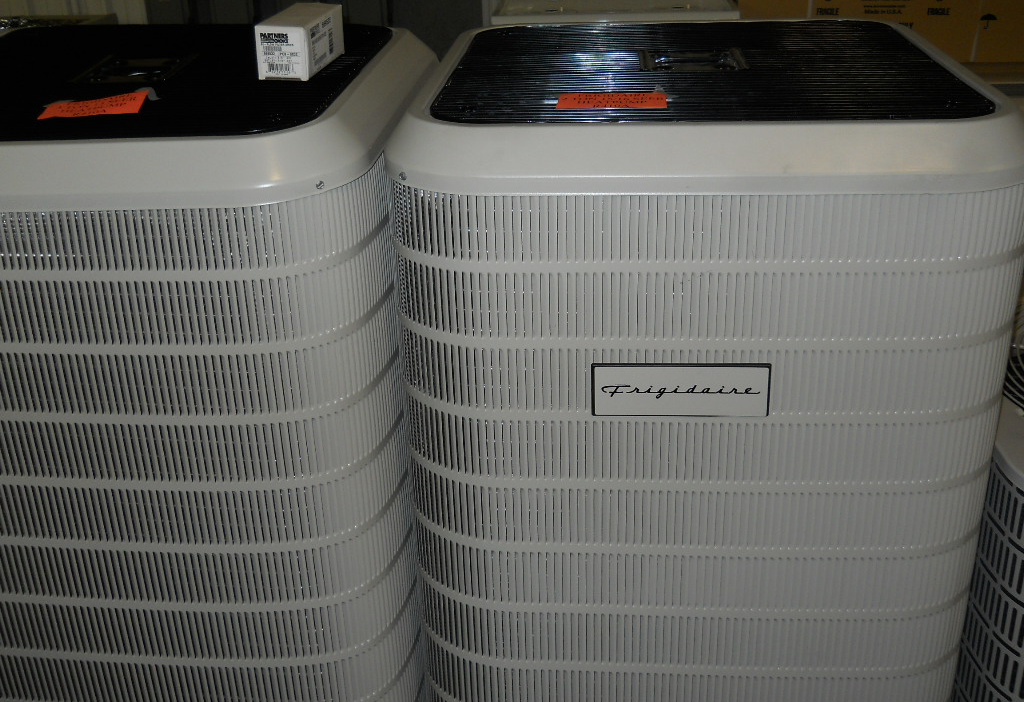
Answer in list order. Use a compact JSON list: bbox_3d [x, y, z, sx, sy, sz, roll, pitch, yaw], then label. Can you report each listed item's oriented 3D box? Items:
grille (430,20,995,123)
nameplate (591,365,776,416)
[{"bbox_3d":[0.246,-0.388,1.505,0.650,0.030,0.650,0,26,5],"label":"grille"},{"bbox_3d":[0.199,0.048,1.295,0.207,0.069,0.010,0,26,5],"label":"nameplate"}]

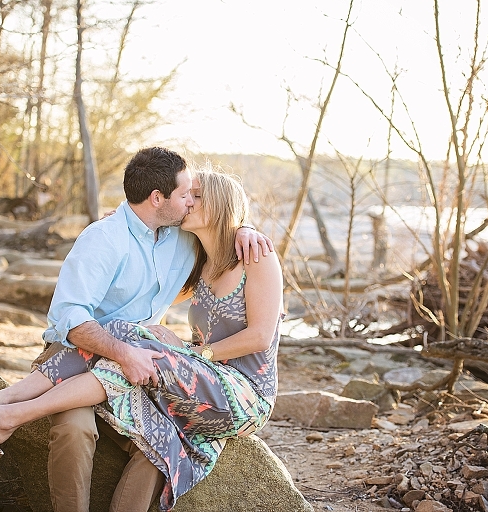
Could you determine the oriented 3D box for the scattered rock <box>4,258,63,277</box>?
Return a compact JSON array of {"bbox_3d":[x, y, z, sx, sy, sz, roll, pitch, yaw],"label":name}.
[{"bbox_3d":[-2.234,0.123,16.000,0.720,0.190,0.500,0,2,0],"label":"scattered rock"}]

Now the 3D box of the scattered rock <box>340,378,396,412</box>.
[{"bbox_3d":[0.641,0.724,7.750,0.310,0.190,0.240,0,2,0],"label":"scattered rock"}]

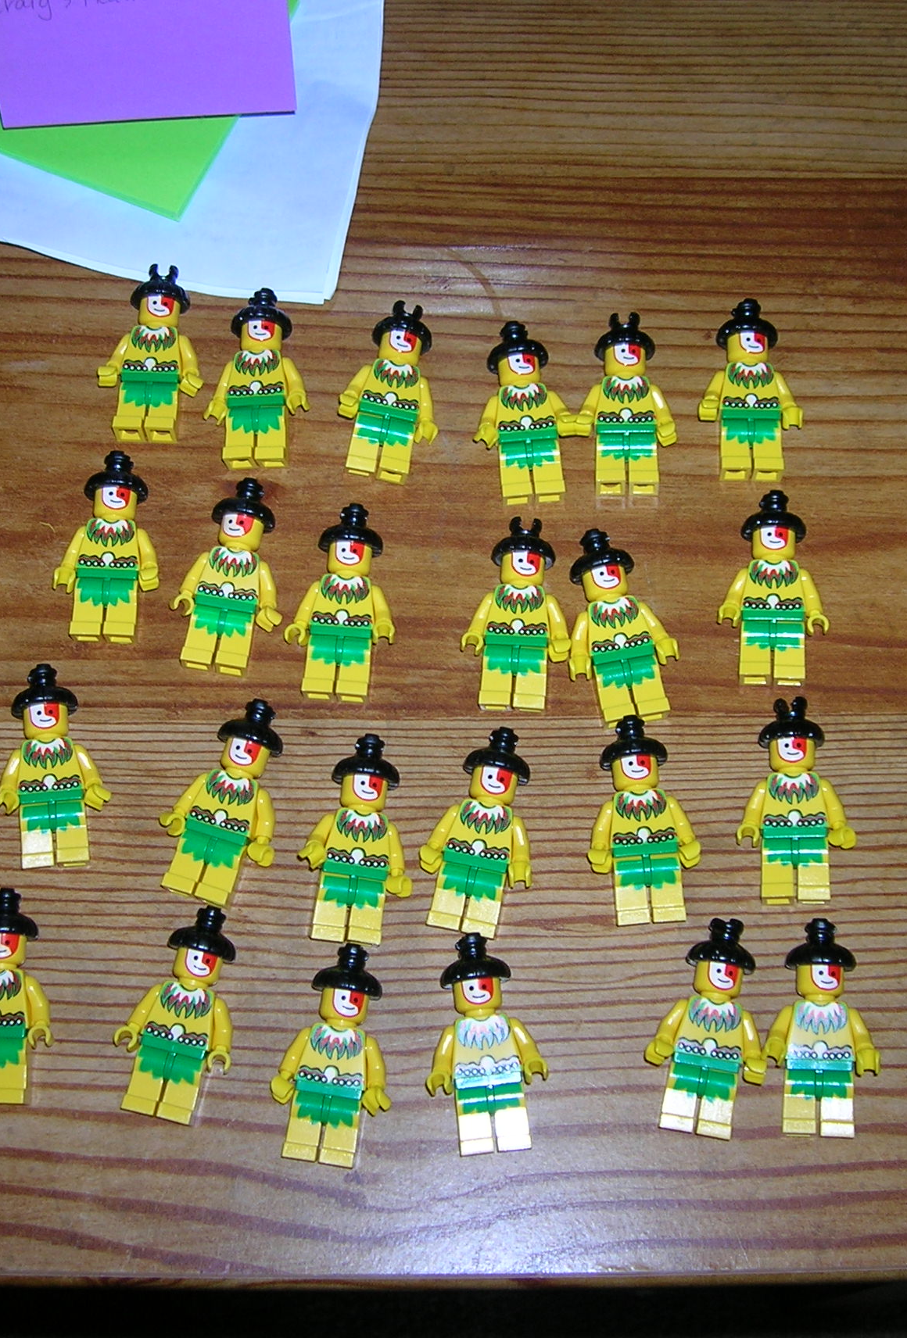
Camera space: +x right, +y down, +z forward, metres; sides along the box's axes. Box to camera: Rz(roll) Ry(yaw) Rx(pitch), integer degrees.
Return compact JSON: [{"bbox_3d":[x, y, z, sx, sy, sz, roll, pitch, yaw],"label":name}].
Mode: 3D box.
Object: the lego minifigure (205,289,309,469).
[{"bbox_3d":[-0.049,-0.074,0.440,0.026,0.015,0.048,0,76,2],"label":"lego minifigure"}]

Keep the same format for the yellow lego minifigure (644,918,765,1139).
[{"bbox_3d":[0.058,0.080,0.393,0.026,0.015,0.048,8,78,11],"label":"yellow lego minifigure"}]

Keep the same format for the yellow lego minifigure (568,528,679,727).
[{"bbox_3d":[0.039,-0.010,0.420,0.026,0.015,0.047,-11,76,-2],"label":"yellow lego minifigure"}]

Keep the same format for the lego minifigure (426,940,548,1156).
[{"bbox_3d":[0.007,0.082,0.388,0.027,0.015,0.048,-5,76,0],"label":"lego minifigure"}]

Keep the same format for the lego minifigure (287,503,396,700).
[{"bbox_3d":[-0.027,-0.016,0.423,0.026,0.015,0.047,4,77,3],"label":"lego minifigure"}]

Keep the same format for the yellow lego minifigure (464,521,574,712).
[{"bbox_3d":[0.016,-0.014,0.419,0.026,0.015,0.048,4,76,3],"label":"yellow lego minifigure"}]

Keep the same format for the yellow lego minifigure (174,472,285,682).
[{"bbox_3d":[-0.053,-0.023,0.427,0.028,0.015,0.047,8,77,5],"label":"yellow lego minifigure"}]

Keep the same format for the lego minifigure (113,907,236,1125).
[{"bbox_3d":[-0.060,0.077,0.396,0.027,0.015,0.048,12,79,4],"label":"lego minifigure"}]

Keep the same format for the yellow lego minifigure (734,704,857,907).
[{"bbox_3d":[0.079,0.030,0.403,0.027,0.015,0.048,2,76,2],"label":"yellow lego minifigure"}]

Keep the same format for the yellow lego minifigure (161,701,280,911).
[{"bbox_3d":[-0.051,0.030,0.406,0.028,0.015,0.047,16,79,8],"label":"yellow lego minifigure"}]

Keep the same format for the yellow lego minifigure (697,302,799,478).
[{"bbox_3d":[0.074,-0.070,0.442,0.026,0.015,0.047,1,74,2],"label":"yellow lego minifigure"}]

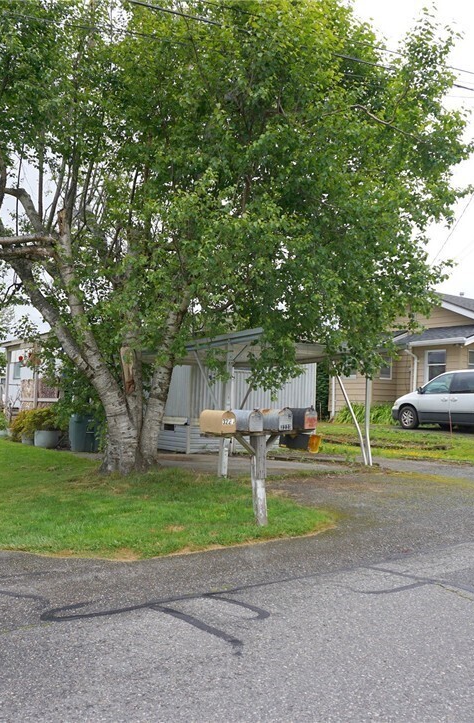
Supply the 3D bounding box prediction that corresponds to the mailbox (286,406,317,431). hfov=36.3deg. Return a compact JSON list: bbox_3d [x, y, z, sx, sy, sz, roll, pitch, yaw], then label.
[{"bbox_3d":[0.737,0.667,8.400,0.170,0.225,0.480,4,-4,-29],"label":"mailbox"}]

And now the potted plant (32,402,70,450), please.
[{"bbox_3d":[-4.845,1.672,18.900,0.950,1.180,0.980,5,-4,-36],"label":"potted plant"}]

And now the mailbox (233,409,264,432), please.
[{"bbox_3d":[0.085,0.634,7.782,0.175,0.232,0.490,1,-3,-30],"label":"mailbox"}]

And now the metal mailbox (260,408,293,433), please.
[{"bbox_3d":[0.403,0.639,7.952,0.175,0.232,0.490,1,-3,-30],"label":"metal mailbox"}]

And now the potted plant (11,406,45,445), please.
[{"bbox_3d":[-5.790,1.797,20.000,0.900,1.100,0.930,5,-4,-36],"label":"potted plant"}]

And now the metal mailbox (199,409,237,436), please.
[{"bbox_3d":[-0.202,0.640,7.612,0.175,0.232,0.490,1,-3,-30],"label":"metal mailbox"}]

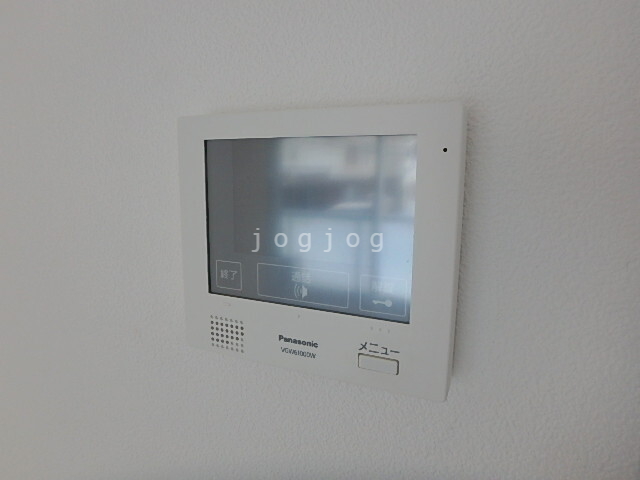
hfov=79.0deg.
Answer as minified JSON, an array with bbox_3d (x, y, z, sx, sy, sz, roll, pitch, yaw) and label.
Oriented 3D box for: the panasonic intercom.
[{"bbox_3d":[-0.006,0.002,0.208,0.151,0.134,0.022,4,9,22],"label":"panasonic intercom"}]

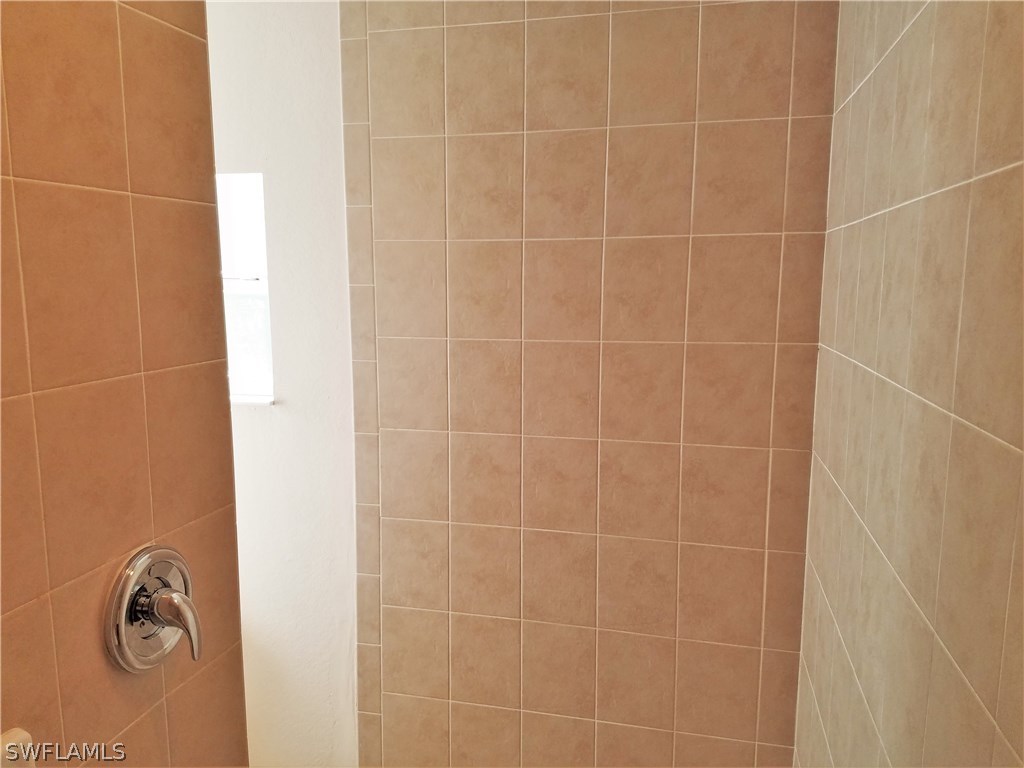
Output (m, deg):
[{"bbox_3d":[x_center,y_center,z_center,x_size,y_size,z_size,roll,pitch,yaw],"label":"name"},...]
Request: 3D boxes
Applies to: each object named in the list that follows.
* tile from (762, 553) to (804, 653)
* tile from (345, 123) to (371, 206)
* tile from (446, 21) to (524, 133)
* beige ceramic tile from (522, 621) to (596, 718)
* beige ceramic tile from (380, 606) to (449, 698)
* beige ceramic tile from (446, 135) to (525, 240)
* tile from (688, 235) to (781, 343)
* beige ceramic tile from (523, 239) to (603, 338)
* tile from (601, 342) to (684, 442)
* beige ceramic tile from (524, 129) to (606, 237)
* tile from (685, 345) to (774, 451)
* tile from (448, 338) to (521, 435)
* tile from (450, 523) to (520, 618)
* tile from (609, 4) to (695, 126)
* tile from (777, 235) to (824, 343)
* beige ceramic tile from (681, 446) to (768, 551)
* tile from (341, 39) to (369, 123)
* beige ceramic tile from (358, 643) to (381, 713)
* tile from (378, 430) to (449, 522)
[{"bbox_3d":[0.670,0.535,1.892,0.093,0.251,0.010,2,8,13],"label":"tile"},{"bbox_3d":[-0.401,-0.569,2.007,0.074,0.201,0.009,2,8,14],"label":"tile"},{"bbox_3d":[-0.064,-0.745,1.885,0.200,0.250,0.010,2,9,14],"label":"tile"},{"bbox_3d":[0.128,0.771,2.074,0.201,0.251,0.009,2,8,14],"label":"beige ceramic tile"},{"bbox_3d":[-0.268,0.754,2.156,0.200,0.250,0.010,2,9,14],"label":"beige ceramic tile"},{"bbox_3d":[-0.066,-0.495,1.929,0.200,0.251,0.010,2,8,13],"label":"beige ceramic tile"},{"bbox_3d":[0.522,-0.221,1.811,0.200,0.250,0.010,2,9,14],"label":"tile"},{"bbox_3d":[0.129,-0.234,1.929,0.201,0.251,0.009,2,8,14],"label":"beige ceramic tile"},{"bbox_3d":[0.323,0.021,1.909,0.201,0.252,0.009,2,8,14],"label":"tile"},{"bbox_3d":[0.130,-0.483,1.873,0.200,0.250,0.010,2,9,14],"label":"beige ceramic tile"},{"bbox_3d":[0.526,0.028,1.868,0.201,0.251,0.009,2,8,14],"label":"tile"},{"bbox_3d":[-0.067,0.009,2.006,0.201,0.252,0.009,2,8,14],"label":"tile"},{"bbox_3d":[-0.069,0.505,2.067,0.200,0.251,0.010,2,8,13],"label":"tile"},{"bbox_3d":[0.329,-0.732,1.786,0.200,0.250,0.010,2,9,14],"label":"tile"},{"bbox_3d":[0.668,-0.218,1.773,0.092,0.250,0.010,2,8,14],"label":"tile"},{"bbox_3d":[0.519,0.275,1.879,0.200,0.250,0.010,2,8,14],"label":"beige ceramic tile"},{"bbox_3d":[-0.398,-0.773,1.971,0.072,0.200,0.010,2,8,13],"label":"tile"},{"bbox_3d":[-0.408,0.850,2.218,0.074,0.201,0.009,2,8,14],"label":"beige ceramic tile"},{"bbox_3d":[-0.262,0.249,2.089,0.201,0.252,0.009,2,8,14],"label":"tile"}]

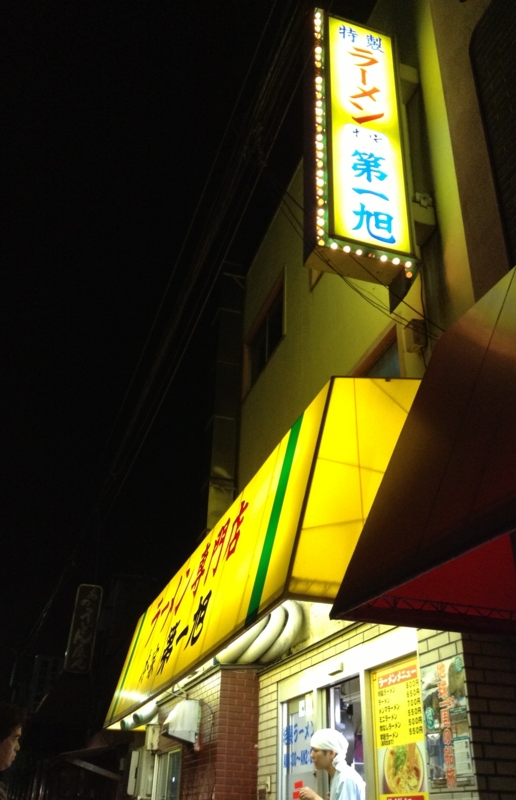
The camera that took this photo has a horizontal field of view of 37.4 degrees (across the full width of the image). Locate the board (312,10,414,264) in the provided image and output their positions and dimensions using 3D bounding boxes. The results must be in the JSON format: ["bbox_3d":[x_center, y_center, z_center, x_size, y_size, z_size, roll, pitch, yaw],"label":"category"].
[{"bbox_3d":[0.779,-2.090,6.121,0.815,2.664,0.240,10,-30,-15],"label":"board"}]

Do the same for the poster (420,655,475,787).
[{"bbox_3d":[0.956,1.656,3.908,0.025,0.605,0.420,10,-30,-15],"label":"poster"}]

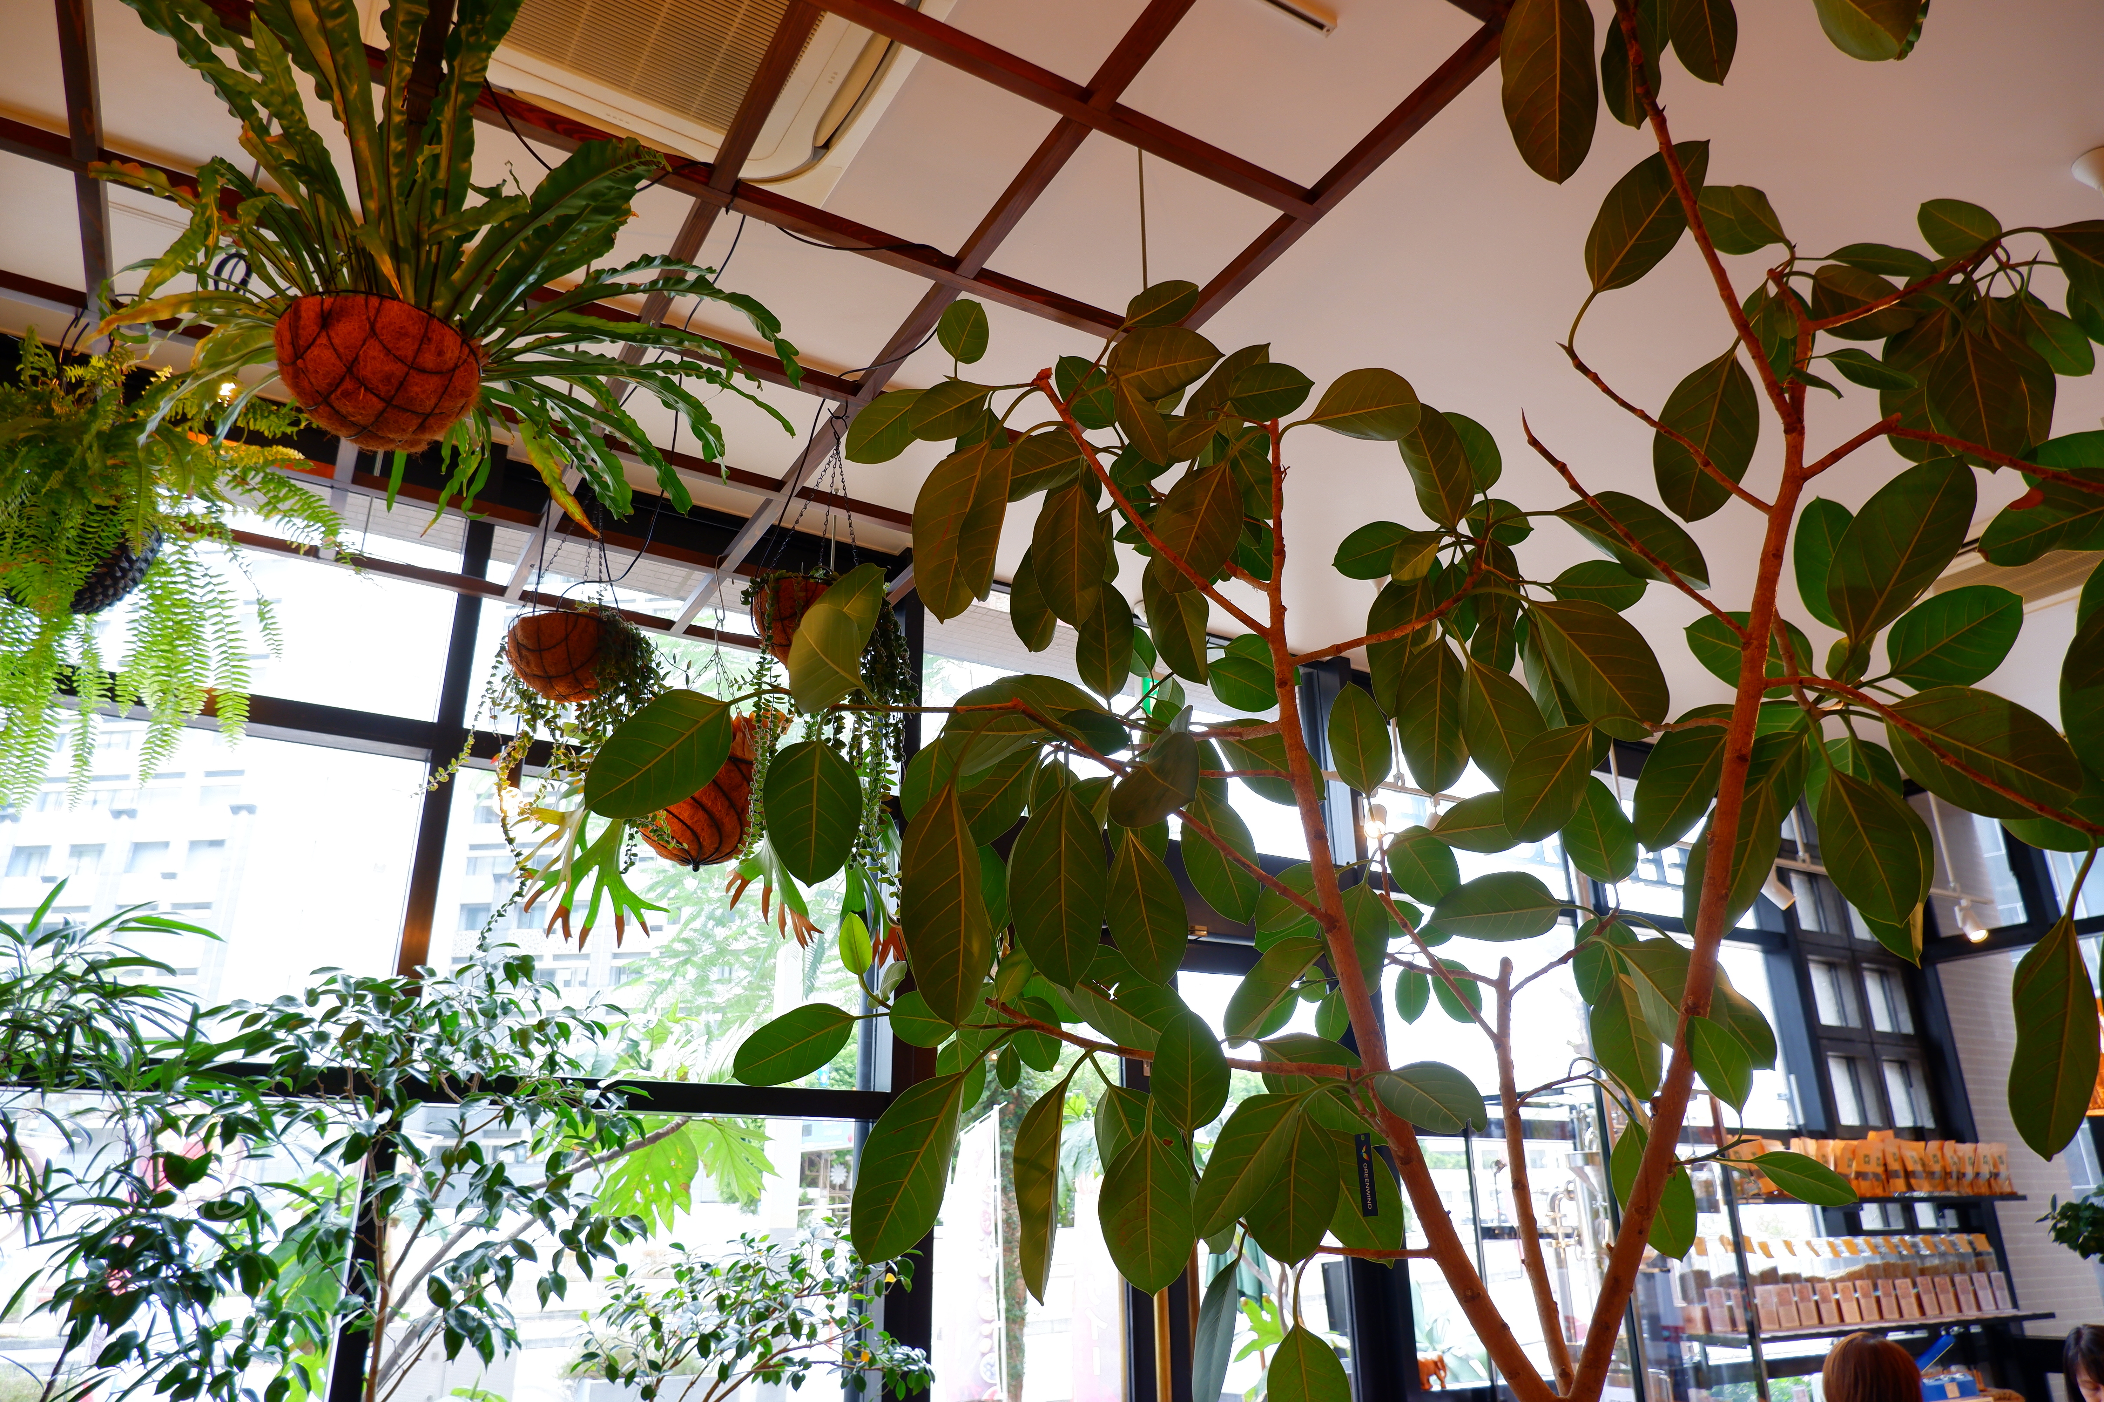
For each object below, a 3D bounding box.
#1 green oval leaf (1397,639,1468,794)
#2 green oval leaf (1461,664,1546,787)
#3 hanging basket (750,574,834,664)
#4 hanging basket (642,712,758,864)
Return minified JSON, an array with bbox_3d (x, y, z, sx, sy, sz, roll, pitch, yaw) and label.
[{"bbox_3d":[0.345,0.013,1.200,0.065,0.141,0.040,3,0,16],"label":"green oval leaf"},{"bbox_3d":[0.401,0.026,1.200,0.069,0.143,0.040,-24,0,16],"label":"green oval leaf"},{"bbox_3d":[-0.460,-0.120,2.695,0.295,0.180,0.295,11,-24,-28],"label":"hanging basket"},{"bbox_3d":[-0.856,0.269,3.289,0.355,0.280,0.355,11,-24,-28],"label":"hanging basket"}]

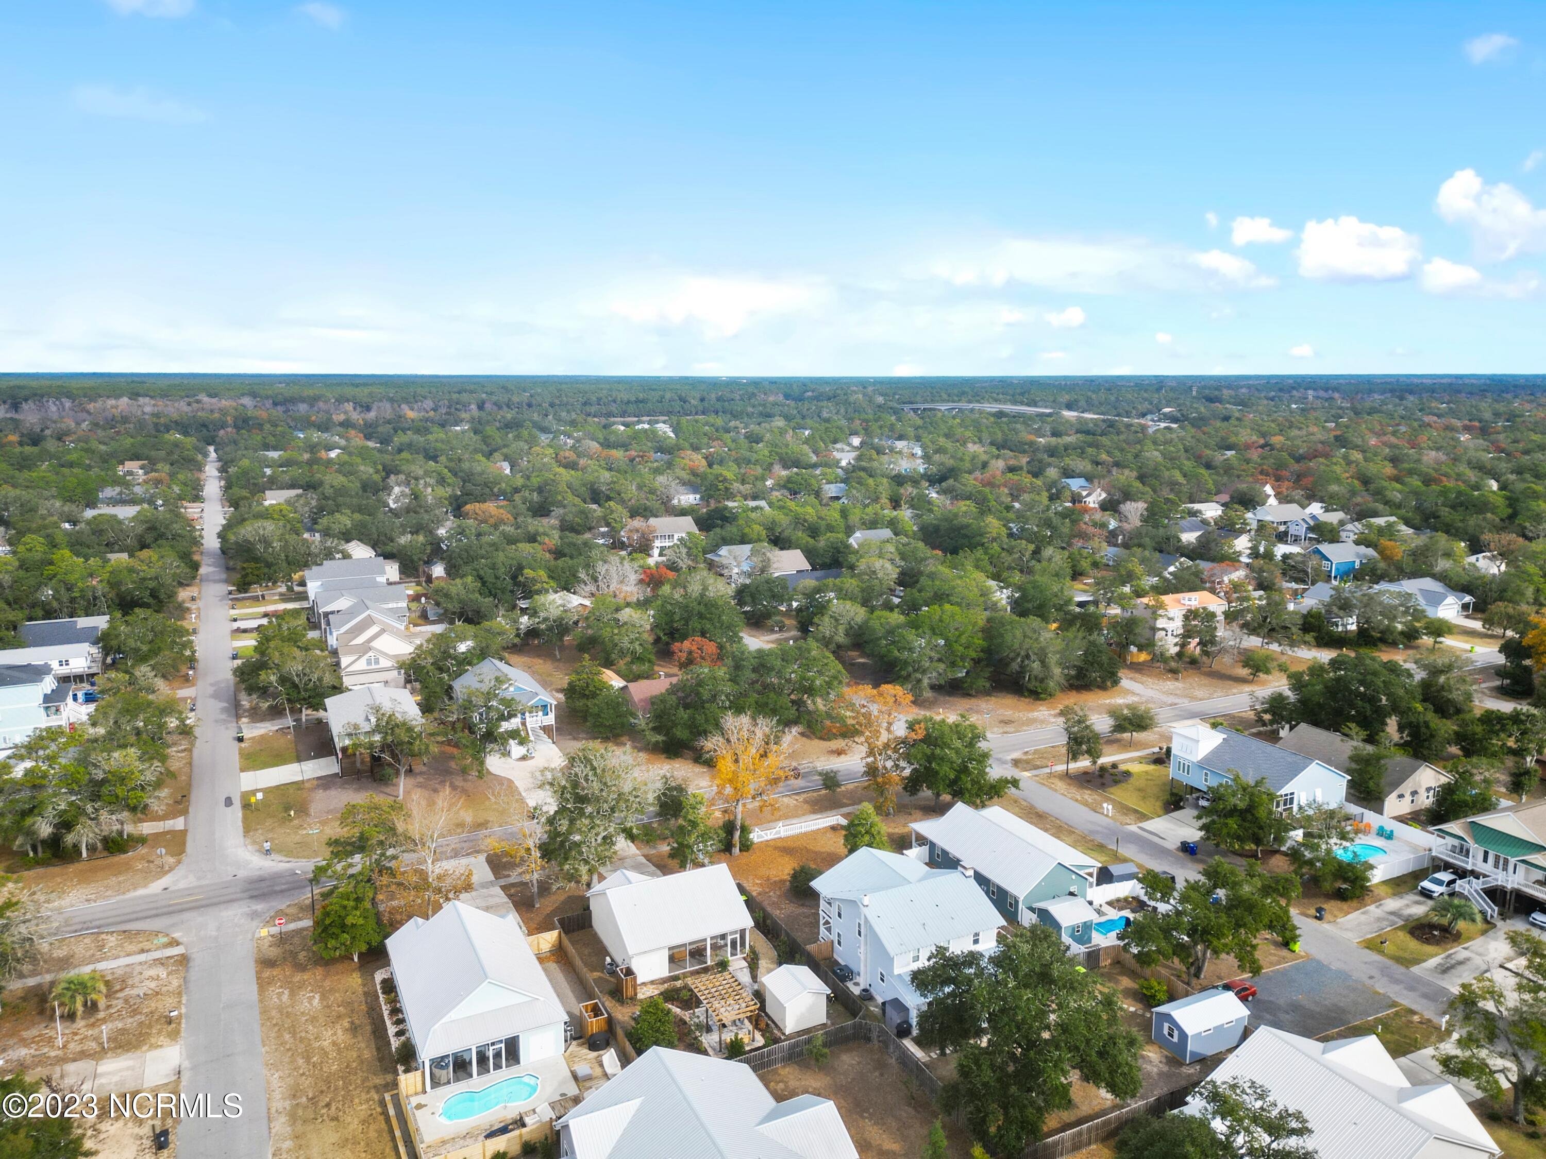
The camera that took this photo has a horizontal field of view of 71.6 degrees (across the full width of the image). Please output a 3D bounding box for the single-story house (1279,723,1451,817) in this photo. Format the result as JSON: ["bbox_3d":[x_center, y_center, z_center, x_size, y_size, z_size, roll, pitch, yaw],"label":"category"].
[{"bbox_3d":[76.000,23.947,139.526,13.800,5.750,17.100,-6,12,-26],"label":"single-story house"}]

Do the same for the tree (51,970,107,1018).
[{"bbox_3d":[-57.131,34.141,88.608,4.800,3.200,4.600,0,11,0],"label":"tree"}]

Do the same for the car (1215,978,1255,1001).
[{"bbox_3d":[39.110,35.448,91.624,4.450,1.430,1.800,-6,12,-26],"label":"car"}]

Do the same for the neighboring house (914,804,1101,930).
[{"bbox_3d":[25.052,28.742,115.187,12.400,5.550,19.300,-5,12,-26],"label":"neighboring house"}]

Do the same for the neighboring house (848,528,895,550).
[{"bbox_3d":[29.236,-11.387,319.111,13.000,6.300,10.300,-6,12,-26],"label":"neighboring house"}]

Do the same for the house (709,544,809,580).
[{"bbox_3d":[-4.276,-4.361,277.337,21.500,7.200,21.000,-5,12,-26],"label":"house"}]

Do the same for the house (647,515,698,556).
[{"bbox_3d":[-30.826,-12.834,313.374,15.600,10.100,13.000,-5,12,-26],"label":"house"}]

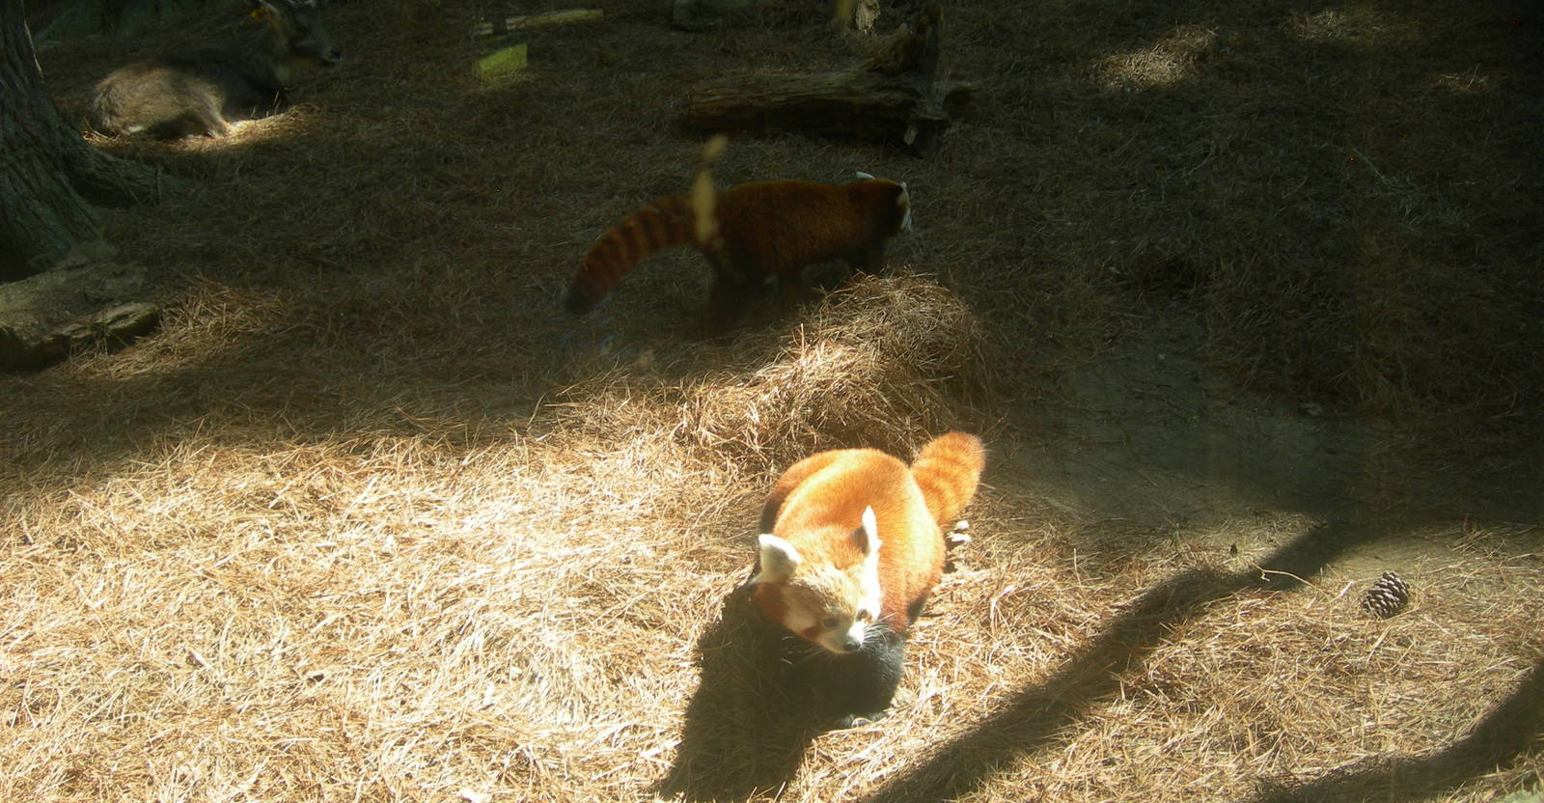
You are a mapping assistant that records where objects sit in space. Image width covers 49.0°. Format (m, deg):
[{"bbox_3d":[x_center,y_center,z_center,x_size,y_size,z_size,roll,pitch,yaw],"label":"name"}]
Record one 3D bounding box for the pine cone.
[{"bbox_3d":[1.030,0.325,2.841,0.075,0.066,0.070,-5,14,-22],"label":"pine cone"}]

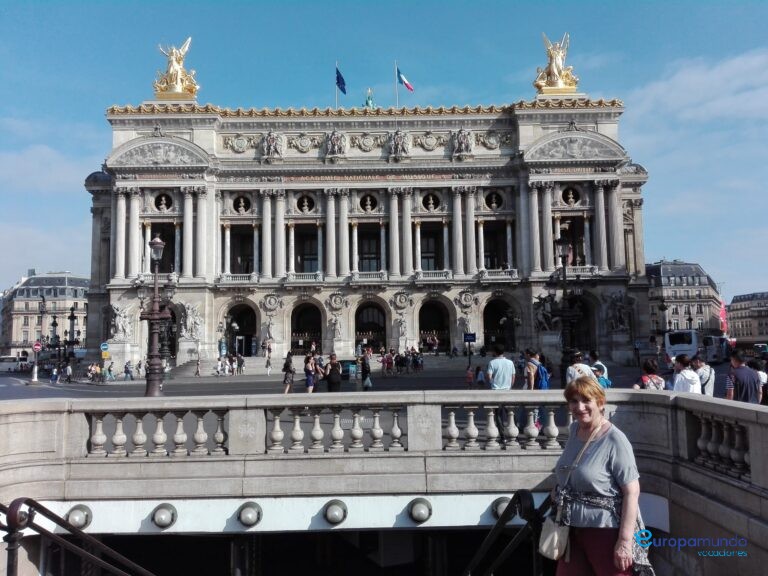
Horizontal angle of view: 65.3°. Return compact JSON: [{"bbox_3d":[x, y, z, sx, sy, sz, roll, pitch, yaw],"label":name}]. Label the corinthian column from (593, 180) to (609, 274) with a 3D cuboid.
[{"bbox_3d":[24.905,-7.089,68.486,1.380,10.691,1.380,-1,-6,-1],"label":"corinthian column"}]

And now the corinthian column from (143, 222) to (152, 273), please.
[{"bbox_3d":[-27.041,-4.560,68.489,0.850,6.091,0.850,-1,-6,-1],"label":"corinthian column"}]

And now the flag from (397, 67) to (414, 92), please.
[{"bbox_3d":[2.626,-25.471,73.163,2.202,3.323,0.800,-1,-6,-2],"label":"flag"}]

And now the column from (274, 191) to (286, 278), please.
[{"bbox_3d":[-12.064,-6.367,69.823,1.392,10.604,1.392,-1,-6,-2],"label":"column"}]

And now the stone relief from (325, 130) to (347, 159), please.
[{"bbox_3d":[-5.419,-16.035,66.933,2.340,3.100,0.900,-1,-5,-2],"label":"stone relief"}]

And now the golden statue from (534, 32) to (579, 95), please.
[{"bbox_3d":[20.131,-26.161,69.802,4.800,7.300,3.600,-1,-5,-2],"label":"golden statue"}]

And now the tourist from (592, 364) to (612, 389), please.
[{"bbox_3d":[3.834,2.017,10.423,0.360,1.360,0.400,-1,-6,0],"label":"tourist"}]

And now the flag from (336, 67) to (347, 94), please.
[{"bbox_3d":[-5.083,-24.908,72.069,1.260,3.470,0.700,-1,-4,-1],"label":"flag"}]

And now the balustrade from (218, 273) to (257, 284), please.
[{"bbox_3d":[-15.714,-0.992,64.252,3.940,1.240,0.800,-1,-5,-2],"label":"balustrade"}]

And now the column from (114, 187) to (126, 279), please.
[{"bbox_3d":[-27.844,-5.738,63.356,1.250,9.600,1.250,-1,-5,-2],"label":"column"}]

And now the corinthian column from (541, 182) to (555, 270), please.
[{"bbox_3d":[18.686,-6.991,68.046,1.400,10.461,1.400,-1,-6,0],"label":"corinthian column"}]

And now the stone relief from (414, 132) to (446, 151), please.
[{"bbox_3d":[5.560,-17.408,71.167,4.158,2.446,0.500,-1,-6,0],"label":"stone relief"}]

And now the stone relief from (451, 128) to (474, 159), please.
[{"bbox_3d":[9.429,-17.362,71.949,2.895,3.849,1.100,-1,-6,-2],"label":"stone relief"}]

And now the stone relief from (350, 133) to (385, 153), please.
[{"bbox_3d":[-1.964,-17.319,71.298,4.046,2.464,0.500,-1,-6,-1],"label":"stone relief"}]

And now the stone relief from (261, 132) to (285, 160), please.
[{"bbox_3d":[-13.267,-16.991,71.272,2.842,3.874,1.100,-1,-6,-2],"label":"stone relief"}]

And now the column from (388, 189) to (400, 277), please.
[{"bbox_3d":[1.248,-6.531,70.213,1.443,10.520,1.443,-1,-6,-2],"label":"column"}]

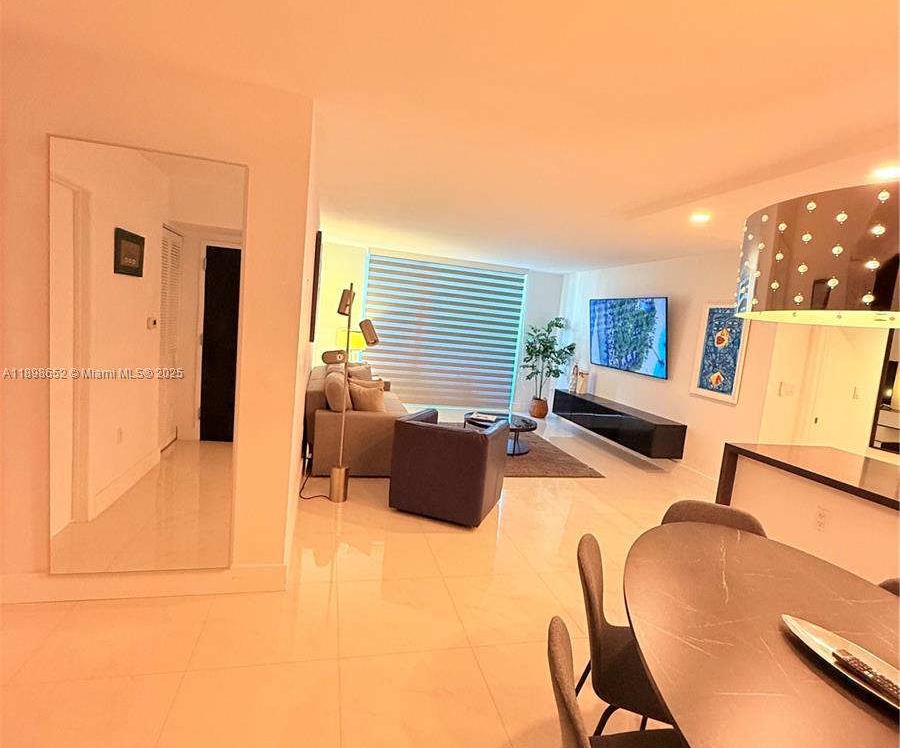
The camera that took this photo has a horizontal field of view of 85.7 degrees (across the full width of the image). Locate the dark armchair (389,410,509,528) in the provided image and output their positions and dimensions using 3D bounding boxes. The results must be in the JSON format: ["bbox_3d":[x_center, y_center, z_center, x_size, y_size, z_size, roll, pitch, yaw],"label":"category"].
[{"bbox_3d":[0.012,0.724,3.981,0.720,0.698,0.683,7,6,20],"label":"dark armchair"}]

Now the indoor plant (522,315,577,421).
[{"bbox_3d":[1.587,-0.066,7.969,0.847,1.693,0.743,3,6,-14],"label":"indoor plant"}]

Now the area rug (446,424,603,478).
[{"bbox_3d":[0.537,0.890,6.088,1.708,0.015,2.450,3,6,-14],"label":"area rug"}]

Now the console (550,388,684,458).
[{"bbox_3d":[2.116,0.597,6.488,0.404,0.371,2.435,3,6,-14],"label":"console"}]

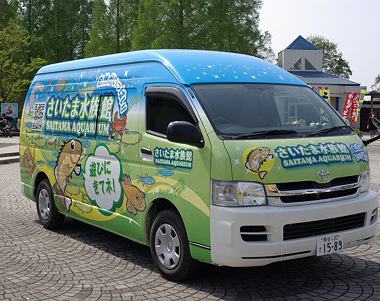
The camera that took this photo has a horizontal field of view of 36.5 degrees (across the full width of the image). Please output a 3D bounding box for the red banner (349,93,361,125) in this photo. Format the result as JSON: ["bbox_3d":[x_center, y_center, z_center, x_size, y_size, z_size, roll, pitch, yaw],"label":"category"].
[{"bbox_3d":[9.070,-2.272,31.500,0.500,1.800,0.080,11,4,36],"label":"red banner"}]

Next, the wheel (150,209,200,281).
[{"bbox_3d":[-0.138,0.906,5.500,0.200,0.690,0.690,-3,5,-35],"label":"wheel"}]

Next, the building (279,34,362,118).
[{"bbox_3d":[6.664,-3.881,35.007,5.900,6.100,5.700,0,4,0],"label":"building"}]

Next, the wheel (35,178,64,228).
[{"bbox_3d":[-1.856,0.716,7.794,0.210,0.690,0.690,-3,4,-34],"label":"wheel"}]

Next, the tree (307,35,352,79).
[{"bbox_3d":[13.051,-6.752,58.000,7.000,9.600,7.000,-1,3,0],"label":"tree"}]

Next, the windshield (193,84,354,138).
[{"bbox_3d":[0.798,-0.372,5.261,1.600,0.160,0.760,-3,46,-34],"label":"windshield"}]

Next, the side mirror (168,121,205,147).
[{"bbox_3d":[-0.038,-0.134,4.676,0.270,0.240,0.170,-3,4,-34],"label":"side mirror"}]

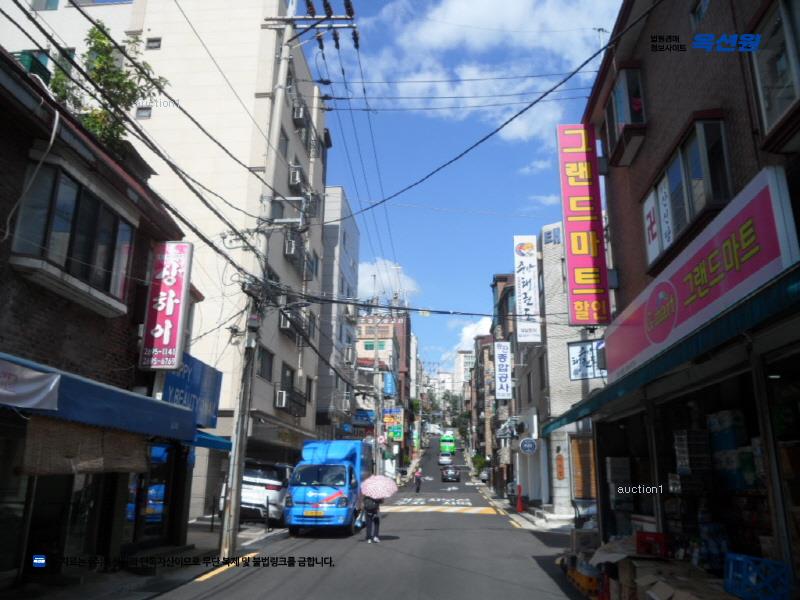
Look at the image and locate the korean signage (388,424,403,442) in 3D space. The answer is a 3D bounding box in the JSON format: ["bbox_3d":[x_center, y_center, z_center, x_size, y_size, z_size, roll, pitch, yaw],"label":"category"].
[{"bbox_3d":[-0.355,10.526,49.200,1.150,1.400,0.200,-1,-16,5],"label":"korean signage"}]

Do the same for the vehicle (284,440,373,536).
[{"bbox_3d":[-1.972,5.520,18.628,1.800,2.530,4.950,-1,-16,5],"label":"vehicle"}]

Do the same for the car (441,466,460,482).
[{"bbox_3d":[5.213,17.563,63.357,1.850,1.470,4.750,-1,-13,5],"label":"car"}]

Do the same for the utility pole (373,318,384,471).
[{"bbox_3d":[-1.384,6.272,39.755,0.380,12.000,0.380,-1,-16,5],"label":"utility pole"}]

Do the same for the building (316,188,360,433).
[{"bbox_3d":[-7.831,2.864,36.376,9.600,16.800,7.200,-1,-16,5],"label":"building"}]

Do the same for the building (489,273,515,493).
[{"bbox_3d":[11.264,6.188,44.747,9.000,15.200,7.500,-1,-16,5],"label":"building"}]

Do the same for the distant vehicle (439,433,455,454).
[{"bbox_3d":[7.540,22.469,97.288,2.100,2.800,7.100,-1,-9,6],"label":"distant vehicle"}]

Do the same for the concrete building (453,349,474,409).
[{"bbox_3d":[24.233,29.768,224.212,11.000,23.000,10.000,-1,-16,5],"label":"concrete building"}]

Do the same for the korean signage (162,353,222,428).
[{"bbox_3d":[-4.250,1.857,12.774,0.200,1.280,2.900,-1,-16,5],"label":"korean signage"}]

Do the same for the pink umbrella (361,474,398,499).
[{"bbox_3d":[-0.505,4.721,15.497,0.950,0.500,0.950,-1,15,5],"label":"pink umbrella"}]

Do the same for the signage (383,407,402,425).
[{"bbox_3d":[-0.556,9.181,49.601,1.550,1.420,0.200,-1,-16,5],"label":"signage"}]

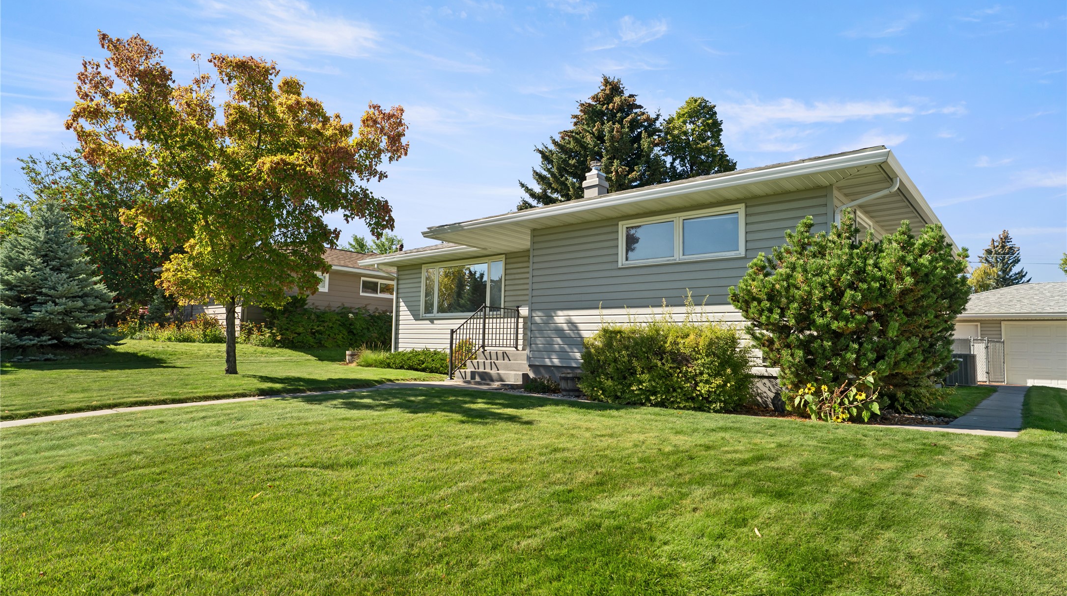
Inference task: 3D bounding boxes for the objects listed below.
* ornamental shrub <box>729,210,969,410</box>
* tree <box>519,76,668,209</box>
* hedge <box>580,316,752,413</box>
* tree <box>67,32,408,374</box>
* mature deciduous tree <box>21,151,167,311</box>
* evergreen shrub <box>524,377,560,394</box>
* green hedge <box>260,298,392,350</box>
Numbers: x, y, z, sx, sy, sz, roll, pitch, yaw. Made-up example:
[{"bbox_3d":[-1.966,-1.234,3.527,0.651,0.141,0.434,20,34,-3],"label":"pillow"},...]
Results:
[{"bbox_3d":[3.765,0.211,6.859,2.450,2.450,2.100,-3,-6,40],"label":"ornamental shrub"},{"bbox_3d":[3.505,-3.885,27.262,8.000,14.300,8.000,1,-5,7],"label":"tree"},{"bbox_3d":[1.854,0.928,8.204,2.350,1.250,1.150,-3,-6,40],"label":"hedge"},{"bbox_3d":[-6.400,-2.000,12.800,6.800,7.400,6.700,4,-5,-27],"label":"tree"},{"bbox_3d":[-17.700,-2.300,22.800,5.300,7.200,5.200,5,-6,-38],"label":"mature deciduous tree"},{"bbox_3d":[0.186,1.425,9.613,0.600,0.340,0.500,-3,-6,40],"label":"evergreen shrub"},{"bbox_3d":[-6.213,0.940,18.483,1.400,1.420,4.800,-3,-6,40],"label":"green hedge"}]

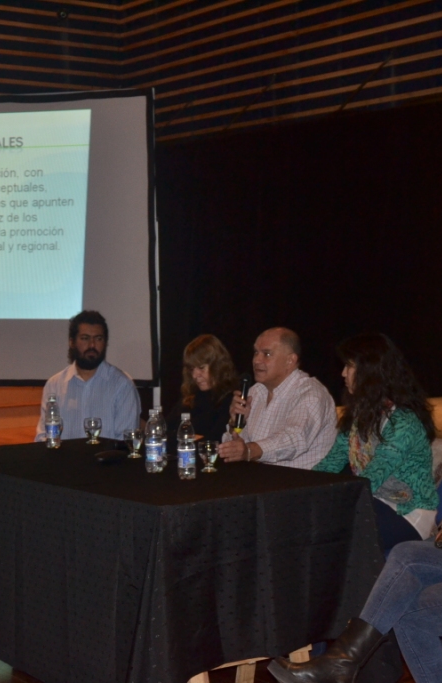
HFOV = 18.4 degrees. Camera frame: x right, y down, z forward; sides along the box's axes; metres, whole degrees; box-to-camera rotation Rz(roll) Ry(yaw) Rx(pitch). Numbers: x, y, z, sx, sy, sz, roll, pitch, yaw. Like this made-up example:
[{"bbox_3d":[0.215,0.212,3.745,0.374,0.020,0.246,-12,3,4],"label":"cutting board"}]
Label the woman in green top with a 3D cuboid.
[{"bbox_3d":[0.459,0.599,4.854,0.780,1.244,0.510,-2,3,-35],"label":"woman in green top"}]

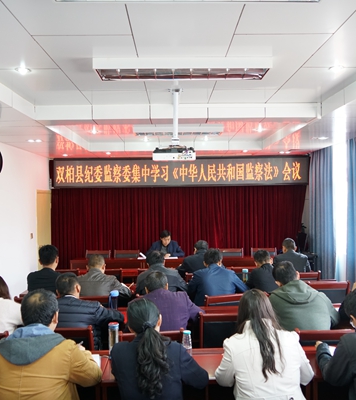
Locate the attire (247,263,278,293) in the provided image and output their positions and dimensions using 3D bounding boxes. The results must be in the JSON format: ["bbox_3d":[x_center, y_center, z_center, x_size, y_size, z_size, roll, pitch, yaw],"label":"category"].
[{"bbox_3d":[0.967,1.004,4.420,0.510,0.620,0.460,-1,0,0],"label":"attire"}]

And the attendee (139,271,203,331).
[{"bbox_3d":[-0.095,1.178,3.300,0.570,1.180,0.740,-1,0,0],"label":"attendee"}]

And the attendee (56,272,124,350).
[{"bbox_3d":[-0.700,1.139,3.050,0.580,1.220,0.700,0,1,9],"label":"attendee"}]

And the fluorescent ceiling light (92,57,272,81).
[{"bbox_3d":[0.037,-0.916,2.830,1.200,0.080,0.310,0,1,0],"label":"fluorescent ceiling light"}]

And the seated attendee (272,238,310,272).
[{"bbox_3d":[1.420,1.109,5.100,0.520,1.240,0.700,0,1,-3],"label":"seated attendee"}]

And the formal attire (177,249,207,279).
[{"bbox_3d":[0.266,0.995,5.450,0.550,0.630,0.460,-1,0,-9],"label":"formal attire"}]

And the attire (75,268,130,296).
[{"bbox_3d":[-0.730,0.981,3.950,0.580,0.630,0.450,0,1,5],"label":"attire"}]

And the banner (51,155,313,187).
[{"bbox_3d":[0.060,-0.537,7.750,4.960,0.570,0.140,0,1,-2],"label":"banner"}]

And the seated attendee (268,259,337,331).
[{"bbox_3d":[0.920,1.109,3.060,0.550,1.280,0.700,0,1,-3],"label":"seated attendee"}]

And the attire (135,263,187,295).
[{"bbox_3d":[-0.187,0.994,4.280,0.550,0.640,0.460,-1,0,0],"label":"attire"}]

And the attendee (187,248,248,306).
[{"bbox_3d":[0.430,1.159,4.350,0.580,1.210,0.740,-1,0,2],"label":"attendee"}]

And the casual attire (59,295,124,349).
[{"bbox_3d":[-0.763,1.033,3.230,0.580,0.590,0.480,-1,0,3],"label":"casual attire"}]

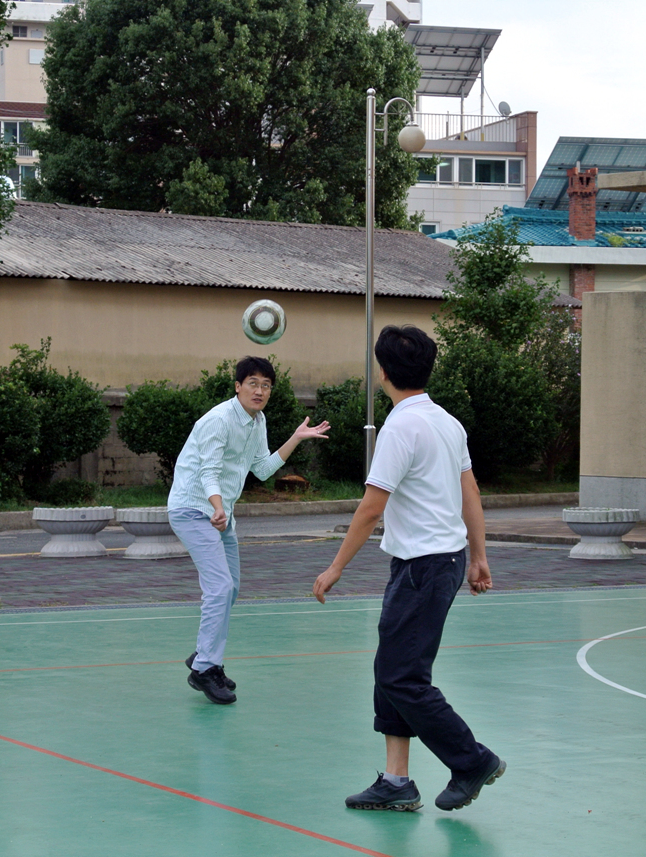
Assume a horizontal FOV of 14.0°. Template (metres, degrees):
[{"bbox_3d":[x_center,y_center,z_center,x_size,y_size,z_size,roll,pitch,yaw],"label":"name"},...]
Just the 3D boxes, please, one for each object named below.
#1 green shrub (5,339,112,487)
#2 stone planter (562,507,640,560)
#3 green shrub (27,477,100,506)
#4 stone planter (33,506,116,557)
[{"bbox_3d":[-3.480,-0.144,34.400,1.450,2.000,1.400,1,1,0],"label":"green shrub"},{"bbox_3d":[2.696,1.021,25.500,0.755,0.470,0.755,1,1,0],"label":"stone planter"},{"bbox_3d":[-3.211,0.780,32.600,0.880,0.380,0.700,0,1,0],"label":"green shrub"},{"bbox_3d":[-2.363,0.982,25.000,0.775,0.460,0.775,1,1,0],"label":"stone planter"}]

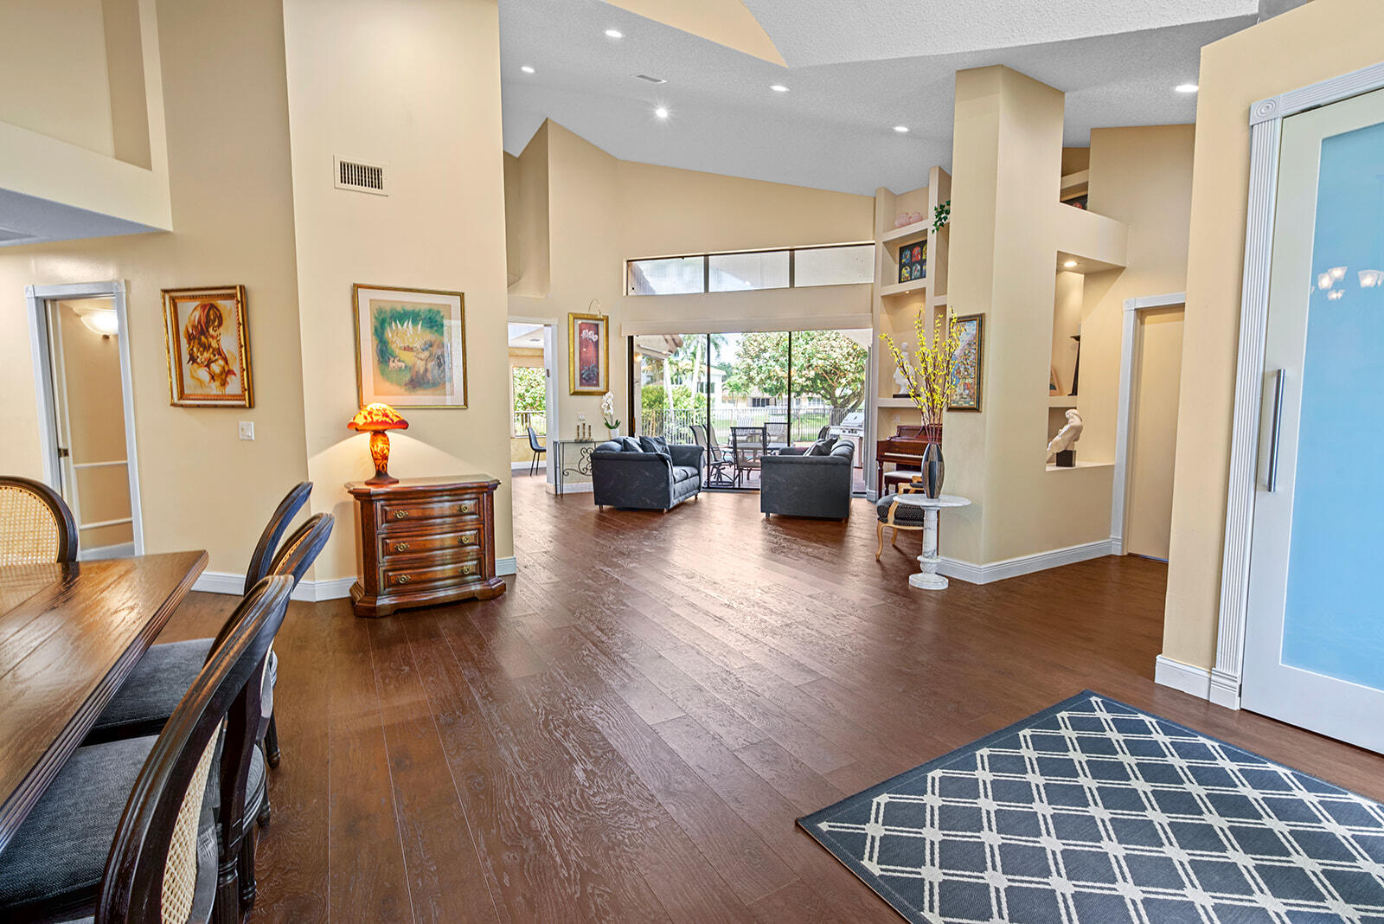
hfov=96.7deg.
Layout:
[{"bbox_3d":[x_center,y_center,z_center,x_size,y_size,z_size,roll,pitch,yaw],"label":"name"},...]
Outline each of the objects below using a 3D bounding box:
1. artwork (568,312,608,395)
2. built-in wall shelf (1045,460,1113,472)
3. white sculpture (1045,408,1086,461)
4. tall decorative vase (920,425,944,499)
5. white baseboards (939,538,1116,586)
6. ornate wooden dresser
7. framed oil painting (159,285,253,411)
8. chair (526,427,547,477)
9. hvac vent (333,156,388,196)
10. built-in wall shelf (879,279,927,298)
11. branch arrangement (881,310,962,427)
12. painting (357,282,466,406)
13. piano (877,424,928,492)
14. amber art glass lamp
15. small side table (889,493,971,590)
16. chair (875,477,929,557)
[{"bbox_3d":[-1.498,-1.566,9.040,0.610,1.165,0.045,-3,6,-30],"label":"artwork"},{"bbox_3d":[2.986,0.050,4.984,1.000,0.035,0.340,-3,6,-30],"label":"built-in wall shelf"},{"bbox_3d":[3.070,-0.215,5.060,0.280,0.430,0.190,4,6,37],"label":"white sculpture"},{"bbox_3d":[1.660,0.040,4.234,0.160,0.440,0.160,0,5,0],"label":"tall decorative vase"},{"bbox_3d":[2.675,0.735,4.872,1.790,0.140,0.360,-3,6,-30],"label":"white baseboards"},{"bbox_3d":[-1.706,0.512,3.978,0.886,0.750,0.500,-3,6,-32],"label":"ornate wooden dresser"},{"bbox_3d":[-3.111,-0.734,3.950,0.637,0.755,0.045,1,5,15],"label":"framed oil painting"},{"bbox_3d":[-2.770,-0.185,11.296,0.530,0.880,0.460,0,5,5],"label":"chair"},{"bbox_3d":[-2.093,-1.810,3.891,0.300,0.196,0.020,-3,6,-30],"label":"hvac vent"},{"bbox_3d":[2.706,-2.145,7.589,0.310,0.125,0.677,-3,6,-30],"label":"built-in wall shelf"},{"bbox_3d":[1.636,-0.647,4.381,0.560,0.870,0.480,2,5,20],"label":"branch arrangement"},{"bbox_3d":[-1.874,-0.756,4.144,0.672,0.798,0.030,-3,6,-30],"label":"painting"},{"bbox_3d":[2.850,0.113,6.946,0.600,1.030,1.470,-3,6,-30],"label":"piano"},{"bbox_3d":[-1.978,-0.116,3.895,0.385,0.511,0.385,-3,6,-30],"label":"amber art glass lamp"},{"bbox_3d":[1.659,0.558,4.279,0.538,0.605,0.538,0,5,0],"label":"small side table"},{"bbox_3d":[1.930,0.308,5.116,0.640,0.950,0.660,3,6,30],"label":"chair"}]

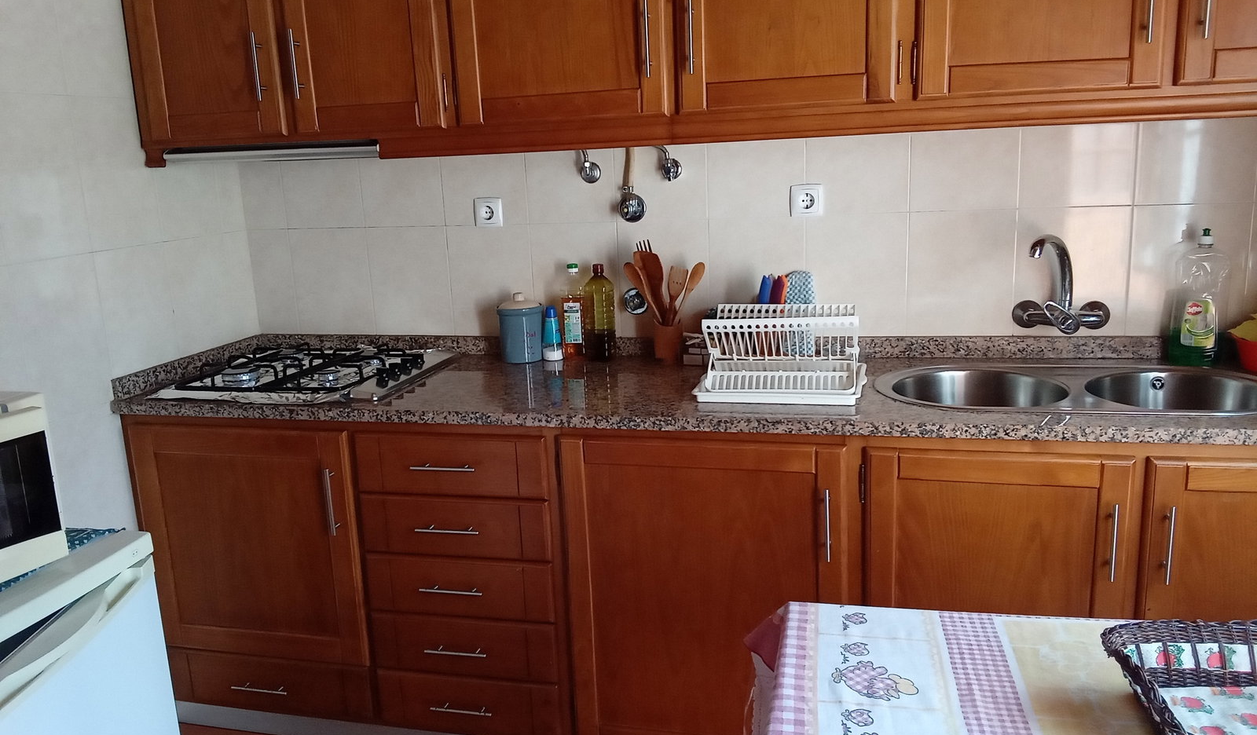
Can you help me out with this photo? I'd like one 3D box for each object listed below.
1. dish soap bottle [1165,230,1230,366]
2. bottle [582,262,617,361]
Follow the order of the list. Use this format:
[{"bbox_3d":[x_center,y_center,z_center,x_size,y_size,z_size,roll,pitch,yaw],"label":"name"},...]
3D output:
[{"bbox_3d":[1.302,-0.162,2.072,0.106,0.310,0.066,2,13,22],"label":"dish soap bottle"},{"bbox_3d":[-0.079,-0.149,2.437,0.082,0.255,0.078,-1,12,7],"label":"bottle"}]

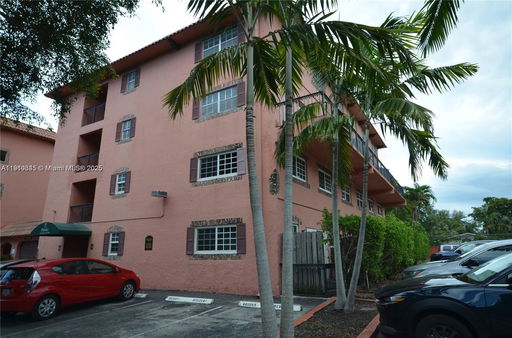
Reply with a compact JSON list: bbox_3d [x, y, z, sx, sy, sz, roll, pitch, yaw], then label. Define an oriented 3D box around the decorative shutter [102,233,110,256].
[{"bbox_3d":[-7.005,3.532,13.935,0.465,1.038,0.050,-9,-17,29],"label":"decorative shutter"}]

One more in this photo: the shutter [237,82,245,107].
[{"bbox_3d":[-0.601,-2.955,11.843,0.386,1.028,0.050,-9,-16,28],"label":"shutter"}]

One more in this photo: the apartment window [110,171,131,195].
[{"bbox_3d":[-6.550,0.712,14.360,1.411,1.054,0.100,-9,-16,28],"label":"apartment window"}]

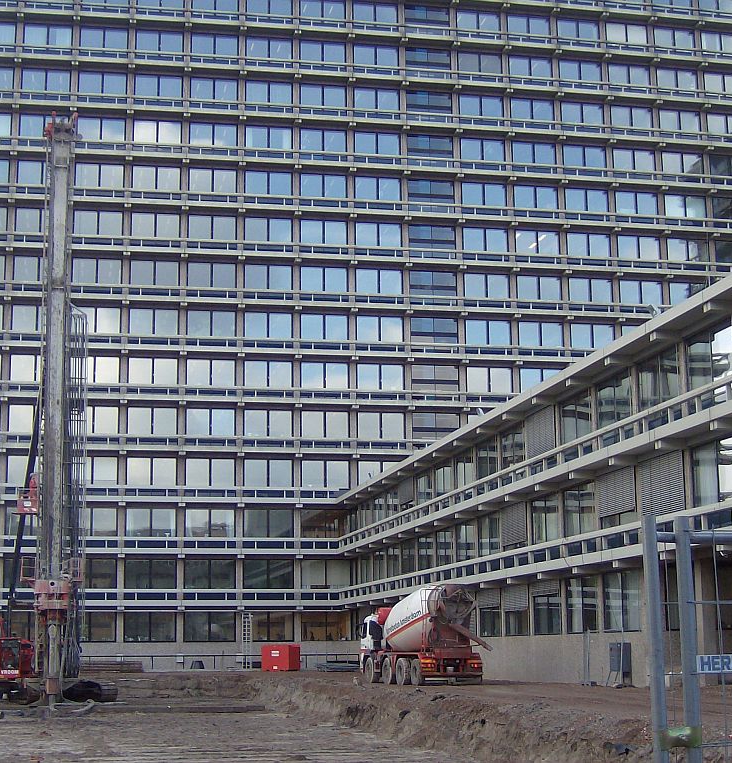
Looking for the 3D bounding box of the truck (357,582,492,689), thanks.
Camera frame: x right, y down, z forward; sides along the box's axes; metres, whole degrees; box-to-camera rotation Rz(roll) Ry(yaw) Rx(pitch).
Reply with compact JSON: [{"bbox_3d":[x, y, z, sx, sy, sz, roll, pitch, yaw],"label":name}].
[{"bbox_3d":[2.167,10.702,57.065,2.600,3.920,8.800,3,-12,-17],"label":"truck"}]

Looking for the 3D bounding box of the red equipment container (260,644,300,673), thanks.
[{"bbox_3d":[-5.088,16.482,80.782,1.750,1.580,1.900,-4,-11,16],"label":"red equipment container"}]

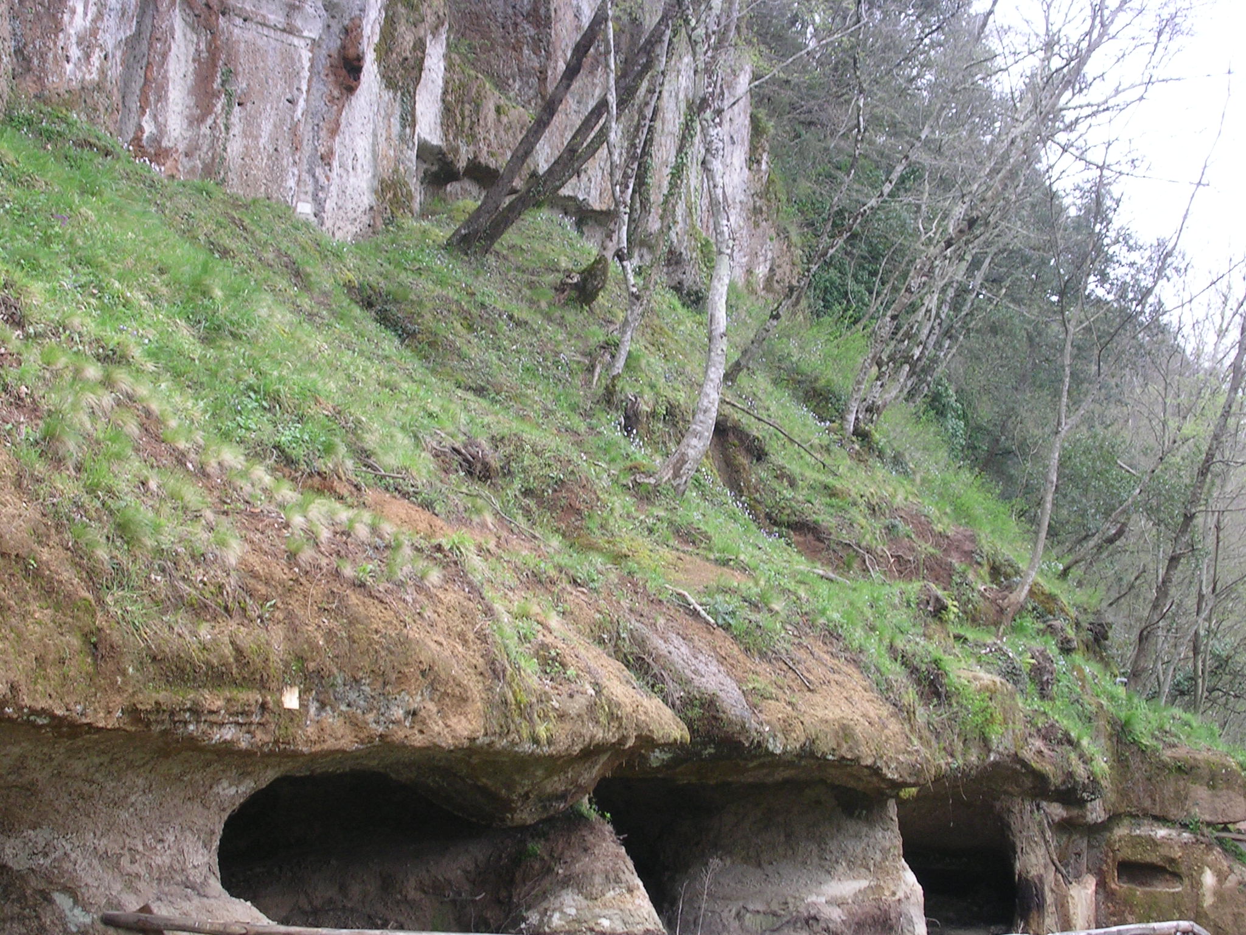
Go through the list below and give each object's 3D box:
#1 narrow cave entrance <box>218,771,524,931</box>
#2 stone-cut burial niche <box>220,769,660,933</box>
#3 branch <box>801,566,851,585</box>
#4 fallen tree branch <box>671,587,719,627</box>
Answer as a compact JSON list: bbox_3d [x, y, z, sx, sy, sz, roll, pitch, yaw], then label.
[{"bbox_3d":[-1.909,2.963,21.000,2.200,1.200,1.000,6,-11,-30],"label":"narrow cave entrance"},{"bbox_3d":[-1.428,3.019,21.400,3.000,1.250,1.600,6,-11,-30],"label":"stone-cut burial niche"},{"bbox_3d":[2.008,1.062,27.000,0.520,0.070,0.080,19,-2,22],"label":"branch"},{"bbox_3d":[0.643,1.256,24.600,0.580,0.070,0.090,41,7,22],"label":"fallen tree branch"}]

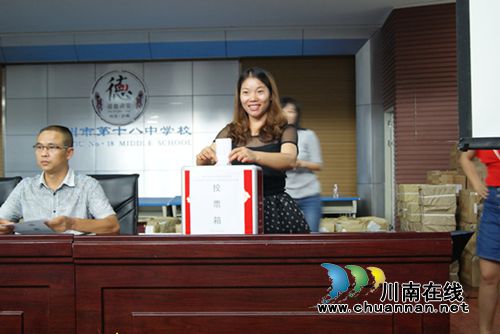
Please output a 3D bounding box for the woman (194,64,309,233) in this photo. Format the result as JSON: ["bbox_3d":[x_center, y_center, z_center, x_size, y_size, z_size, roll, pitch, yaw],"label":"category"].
[{"bbox_3d":[0.020,0.335,2.730,0.500,1.600,0.420,-1,1,10],"label":"woman"}]

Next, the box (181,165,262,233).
[{"bbox_3d":[-0.113,0.175,2.450,0.295,0.365,0.220,-1,1,7],"label":"box"}]

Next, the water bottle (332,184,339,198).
[{"bbox_3d":[1.179,0.336,8.000,0.065,0.190,0.065,-1,1,0],"label":"water bottle"}]

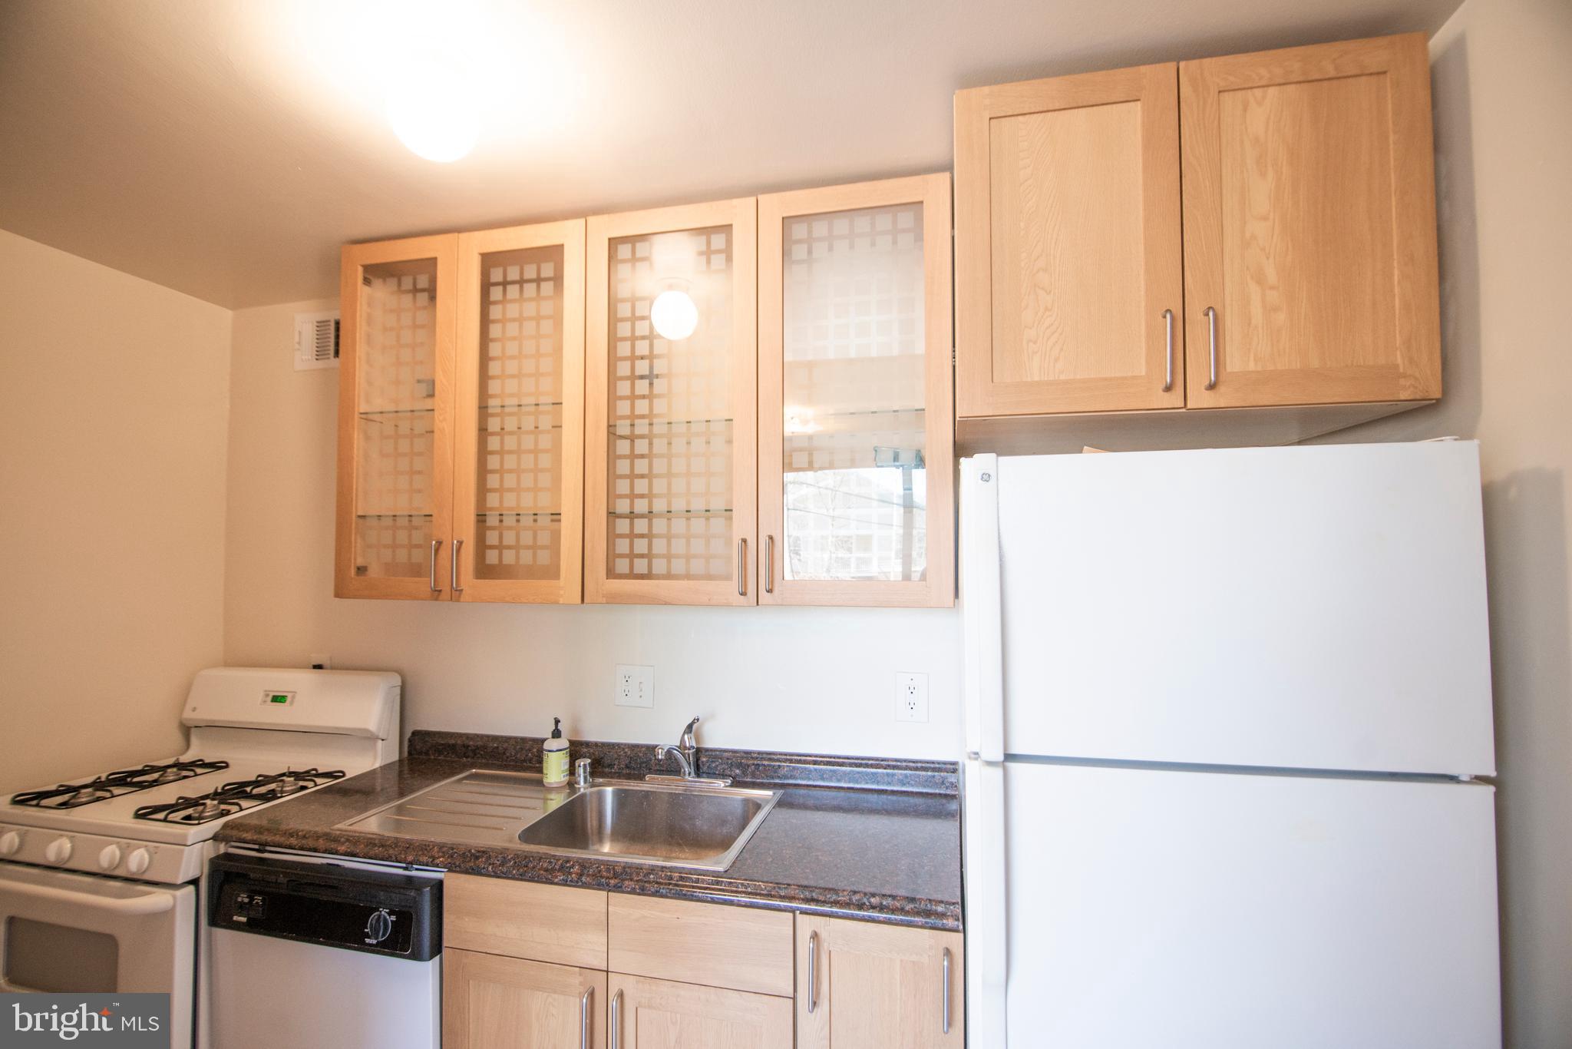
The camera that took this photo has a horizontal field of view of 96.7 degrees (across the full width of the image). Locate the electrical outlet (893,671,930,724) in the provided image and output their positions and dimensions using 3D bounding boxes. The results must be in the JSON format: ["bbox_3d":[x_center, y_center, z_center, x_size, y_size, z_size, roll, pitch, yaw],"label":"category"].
[{"bbox_3d":[0.342,0.470,1.893,0.086,0.131,0.010,-1,-2,13],"label":"electrical outlet"}]

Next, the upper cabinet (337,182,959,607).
[{"bbox_3d":[-0.403,-0.292,1.924,1.676,0.990,0.334,-1,-2,13],"label":"upper cabinet"}]

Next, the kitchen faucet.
[{"bbox_3d":[-0.287,0.623,1.865,0.252,0.173,0.220,-1,-2,13],"label":"kitchen faucet"}]

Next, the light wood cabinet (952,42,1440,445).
[{"bbox_3d":[0.760,-0.501,1.521,0.759,0.617,0.617,-1,-2,13],"label":"light wood cabinet"}]

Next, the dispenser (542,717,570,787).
[{"bbox_3d":[-0.637,0.623,1.934,0.076,0.175,0.076,1,-2,-32],"label":"dispenser"}]

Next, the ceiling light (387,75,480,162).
[{"bbox_3d":[-0.631,-0.742,1.254,0.160,0.174,0.160,-1,-2,13],"label":"ceiling light"}]

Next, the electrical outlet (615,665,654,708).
[{"bbox_3d":[-0.450,0.481,2.073,0.124,0.123,0.010,-1,-2,13],"label":"electrical outlet"}]

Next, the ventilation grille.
[{"bbox_3d":[-1.571,-0.624,2.365,0.248,0.203,0.017,-1,-2,13],"label":"ventilation grille"}]

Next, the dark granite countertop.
[{"bbox_3d":[-0.435,0.683,1.736,1.677,0.109,0.645,-1,-2,13],"label":"dark granite countertop"}]

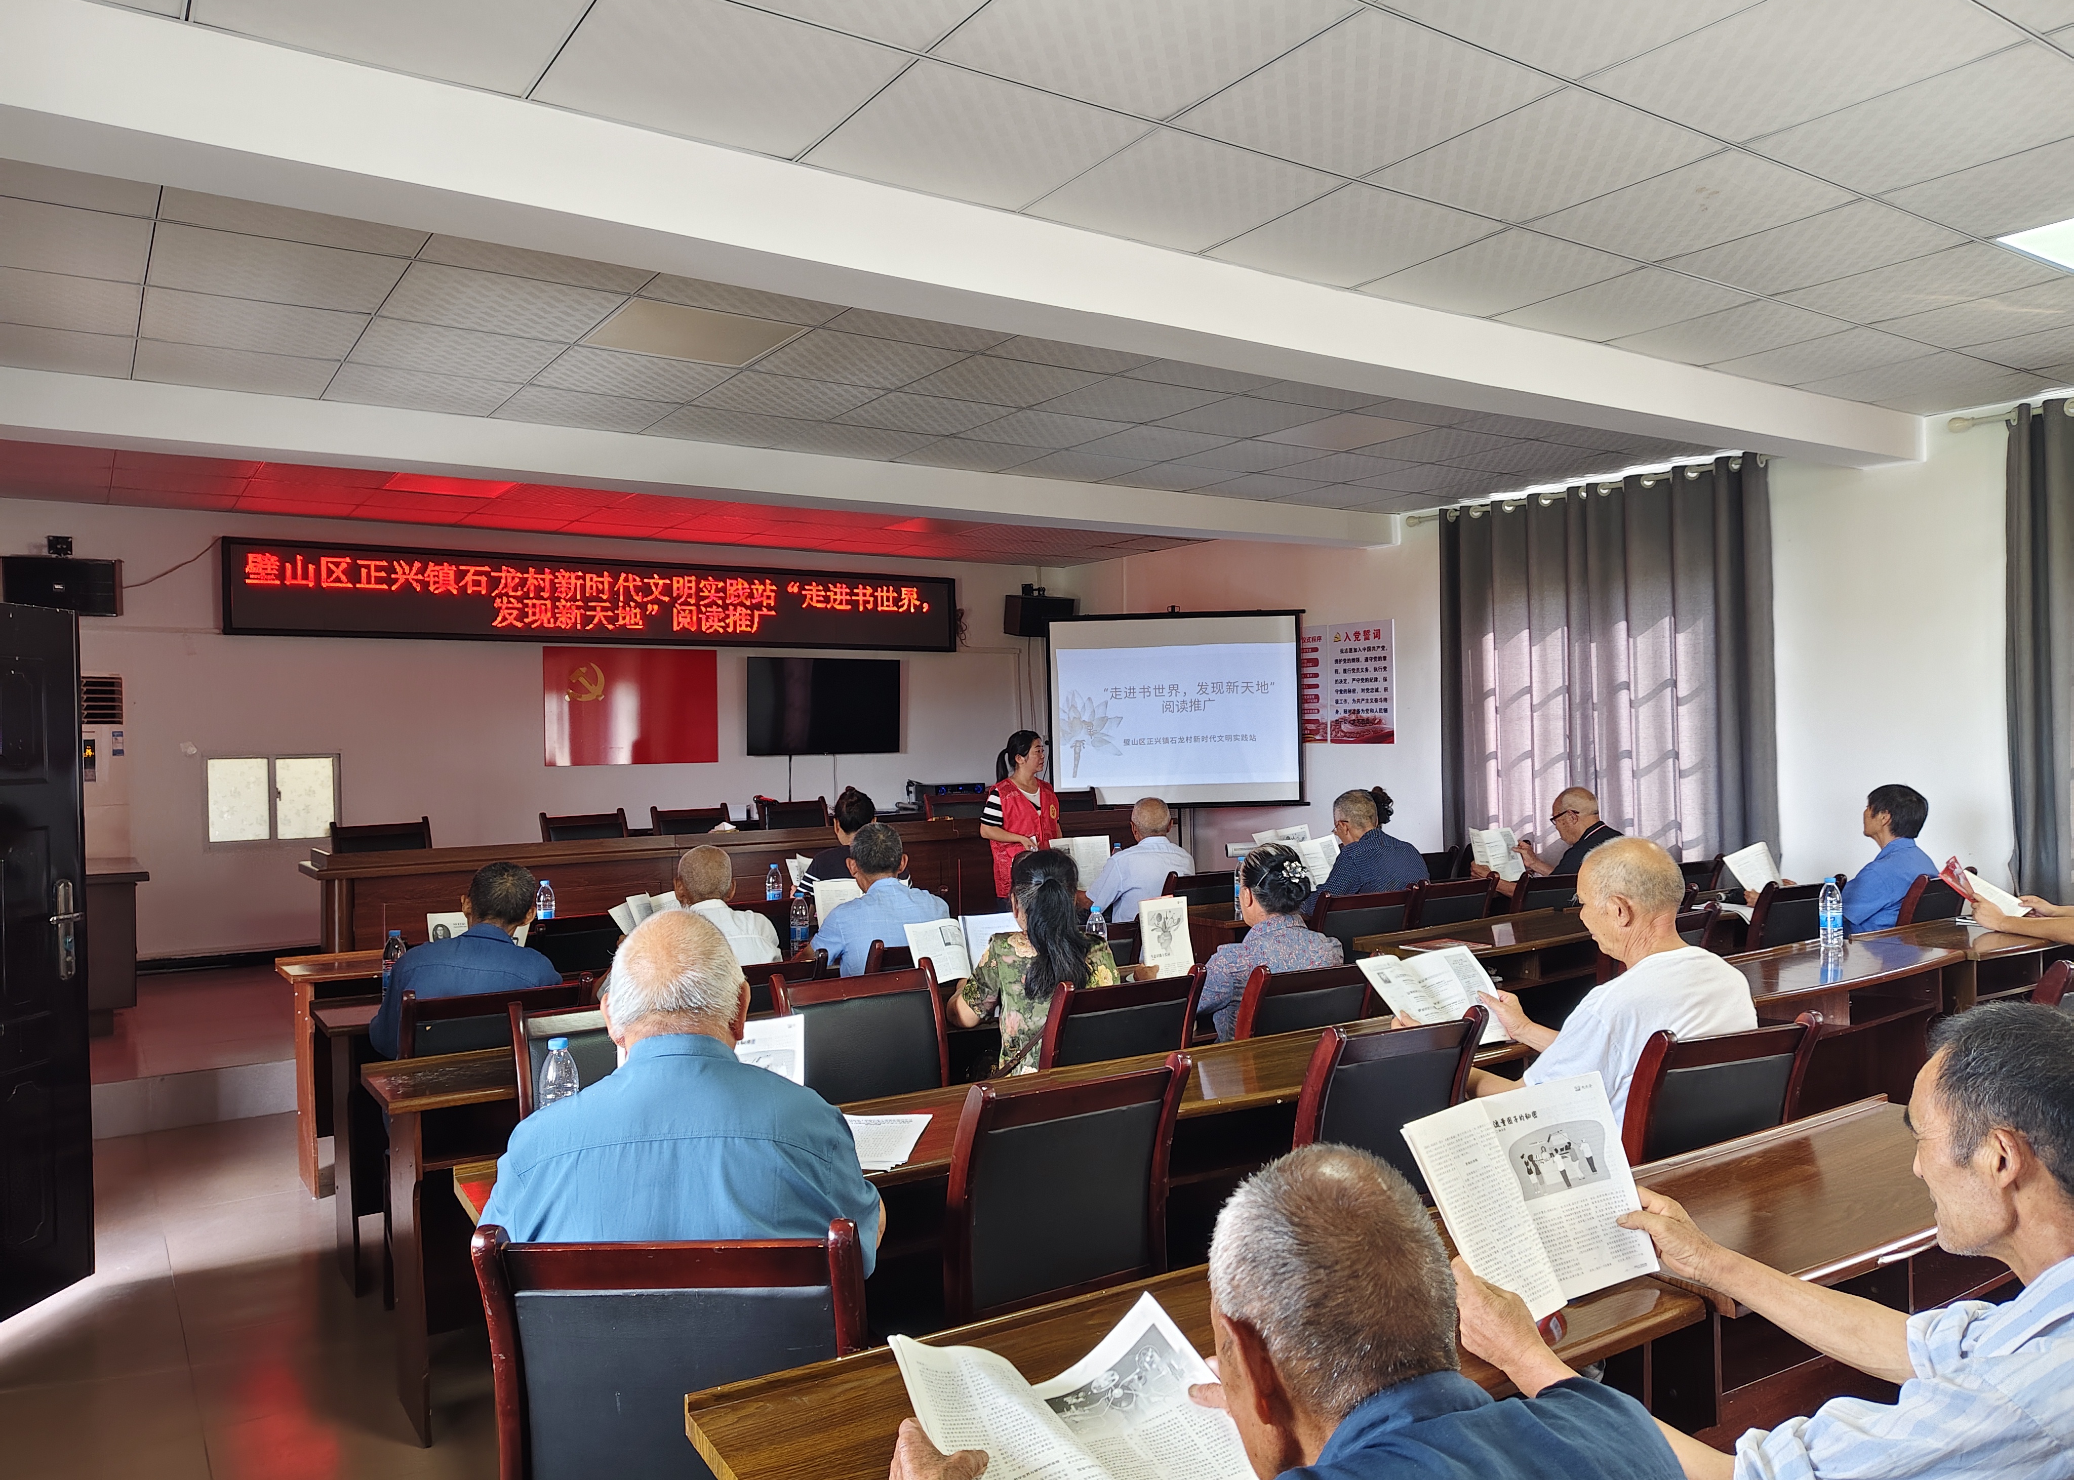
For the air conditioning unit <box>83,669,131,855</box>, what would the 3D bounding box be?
[{"bbox_3d":[-5.241,0.501,7.833,0.500,1.707,0.320,-1,0,-34],"label":"air conditioning unit"}]

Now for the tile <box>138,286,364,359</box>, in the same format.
[{"bbox_3d":[-2.471,-1.314,4.544,0.601,0.020,0.601,-1,0,-34],"label":"tile"}]

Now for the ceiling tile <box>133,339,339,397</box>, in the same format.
[{"bbox_3d":[-2.812,-1.301,5.057,0.605,0.020,0.605,-1,0,-34],"label":"ceiling tile"}]

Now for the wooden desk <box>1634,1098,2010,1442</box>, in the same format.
[{"bbox_3d":[1.311,1.084,2.357,1.200,0.770,0.400,-1,0,-34],"label":"wooden desk"}]

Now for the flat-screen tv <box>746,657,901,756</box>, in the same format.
[{"bbox_3d":[-1.559,-0.241,10.523,1.225,0.700,0.070,-1,0,-34],"label":"flat-screen tv"}]

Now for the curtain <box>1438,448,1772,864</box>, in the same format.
[{"bbox_3d":[2.969,-0.038,7.693,0.130,2.665,1.999,-1,0,-34],"label":"curtain"}]

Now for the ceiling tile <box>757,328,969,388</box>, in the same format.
[{"bbox_3d":[-0.651,-1.391,5.237,0.618,0.020,0.618,-1,0,-34],"label":"ceiling tile"}]

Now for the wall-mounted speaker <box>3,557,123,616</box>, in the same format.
[{"bbox_3d":[-5.283,-0.831,7.789,0.530,0.290,0.280,-1,0,-27],"label":"wall-mounted speaker"}]

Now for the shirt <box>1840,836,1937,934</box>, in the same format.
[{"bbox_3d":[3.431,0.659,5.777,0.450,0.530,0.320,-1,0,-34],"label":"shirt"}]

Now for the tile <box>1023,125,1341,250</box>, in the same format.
[{"bbox_3d":[0.363,-1.344,3.533,0.595,0.015,0.579,-1,0,-34],"label":"tile"}]

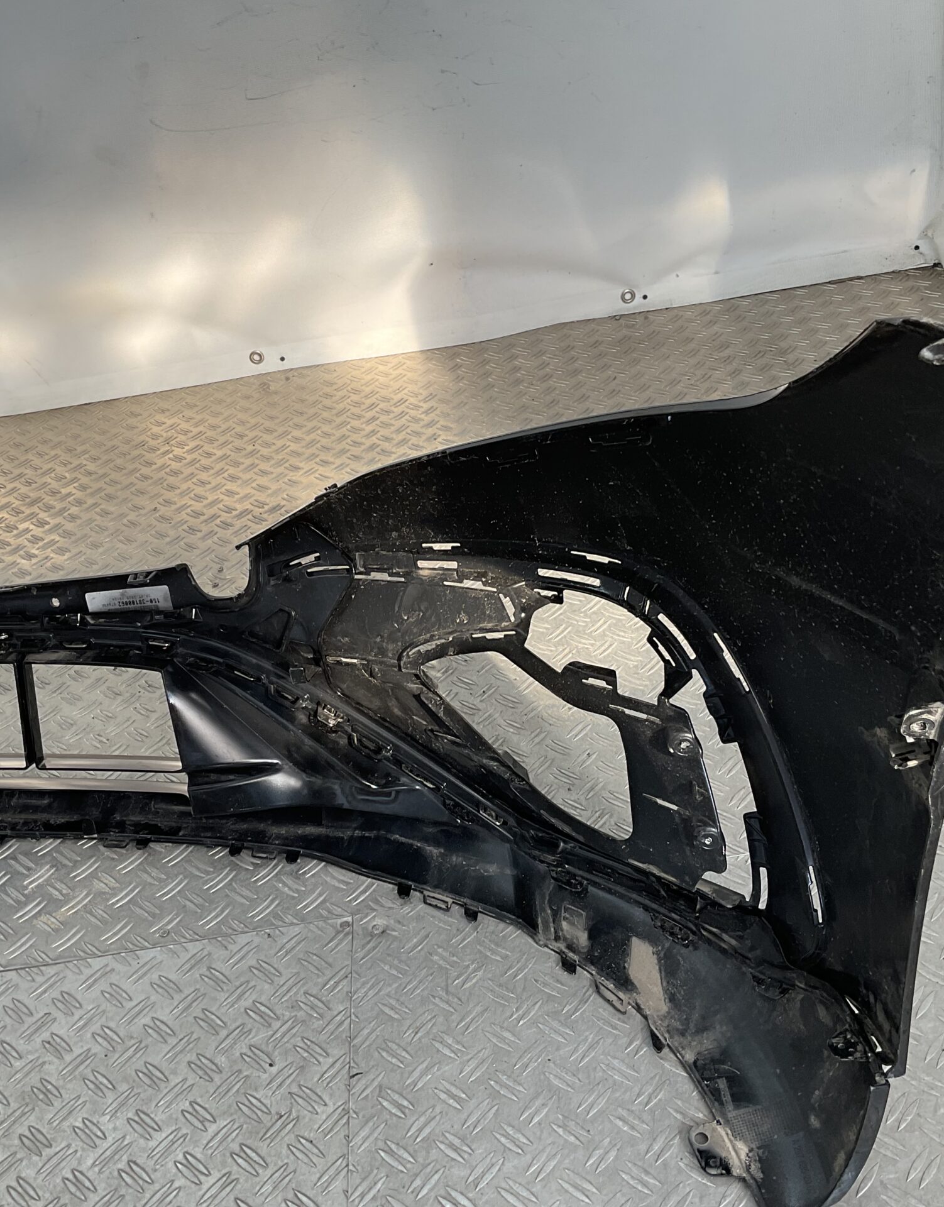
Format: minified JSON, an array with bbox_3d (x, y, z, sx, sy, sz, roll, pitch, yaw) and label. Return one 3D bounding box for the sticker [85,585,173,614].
[{"bbox_3d":[-0.299,0.000,1.179,0.076,0.025,0.001,-5,19,8],"label":"sticker"}]

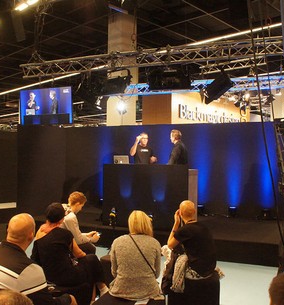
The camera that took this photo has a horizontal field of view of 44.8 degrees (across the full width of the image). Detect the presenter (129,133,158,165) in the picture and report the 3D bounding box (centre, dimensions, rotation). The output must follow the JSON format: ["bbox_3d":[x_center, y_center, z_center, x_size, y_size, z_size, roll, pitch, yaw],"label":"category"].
[{"bbox_3d":[0.015,0.504,7.100,0.570,1.800,0.430,1,-1,-12],"label":"presenter"}]

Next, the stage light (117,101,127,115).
[{"bbox_3d":[-0.548,-1.202,9.200,0.270,0.360,0.270,1,-1,-9],"label":"stage light"}]

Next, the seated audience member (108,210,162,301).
[{"bbox_3d":[-0.056,1.092,3.200,0.500,1.200,0.820,0,0,0],"label":"seated audience member"}]

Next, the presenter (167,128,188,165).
[{"bbox_3d":[0.721,0.457,6.900,0.420,1.820,0.520,0,0,3],"label":"presenter"}]

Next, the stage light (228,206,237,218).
[{"bbox_3d":[1.898,1.270,7.200,0.180,0.220,0.180,0,0,20],"label":"stage light"}]

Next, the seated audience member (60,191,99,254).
[{"bbox_3d":[-0.800,1.122,4.500,0.720,1.220,0.460,2,-2,-41],"label":"seated audience member"}]

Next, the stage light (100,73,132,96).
[{"bbox_3d":[-0.496,-1.323,6.700,0.580,0.410,0.340,0,-1,34],"label":"stage light"}]

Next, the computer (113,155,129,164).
[{"bbox_3d":[-0.395,0.174,6.700,0.330,0.220,0.260,0,0,6],"label":"computer"}]

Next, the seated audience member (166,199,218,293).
[{"bbox_3d":[0.540,1.119,3.780,0.530,1.230,0.800,1,-1,-12],"label":"seated audience member"}]

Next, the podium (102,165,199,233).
[{"bbox_3d":[0.164,0.821,6.580,1.650,1.150,0.700,0,-1,21],"label":"podium"}]

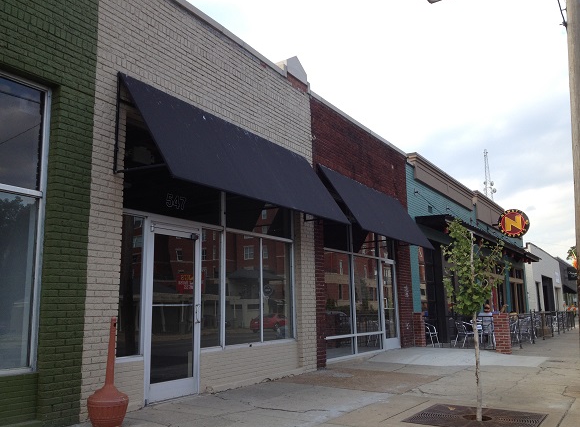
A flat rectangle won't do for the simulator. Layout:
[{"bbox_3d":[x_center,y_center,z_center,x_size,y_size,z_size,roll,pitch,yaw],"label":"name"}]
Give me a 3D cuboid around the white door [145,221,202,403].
[{"bbox_3d":[-1.502,1.262,7.540,0.100,2.180,1.050,-6,-10,29],"label":"white door"}]

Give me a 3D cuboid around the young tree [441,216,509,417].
[{"bbox_3d":[1.992,1.097,6.242,0.720,2.110,0.720,-6,-10,29],"label":"young tree"}]

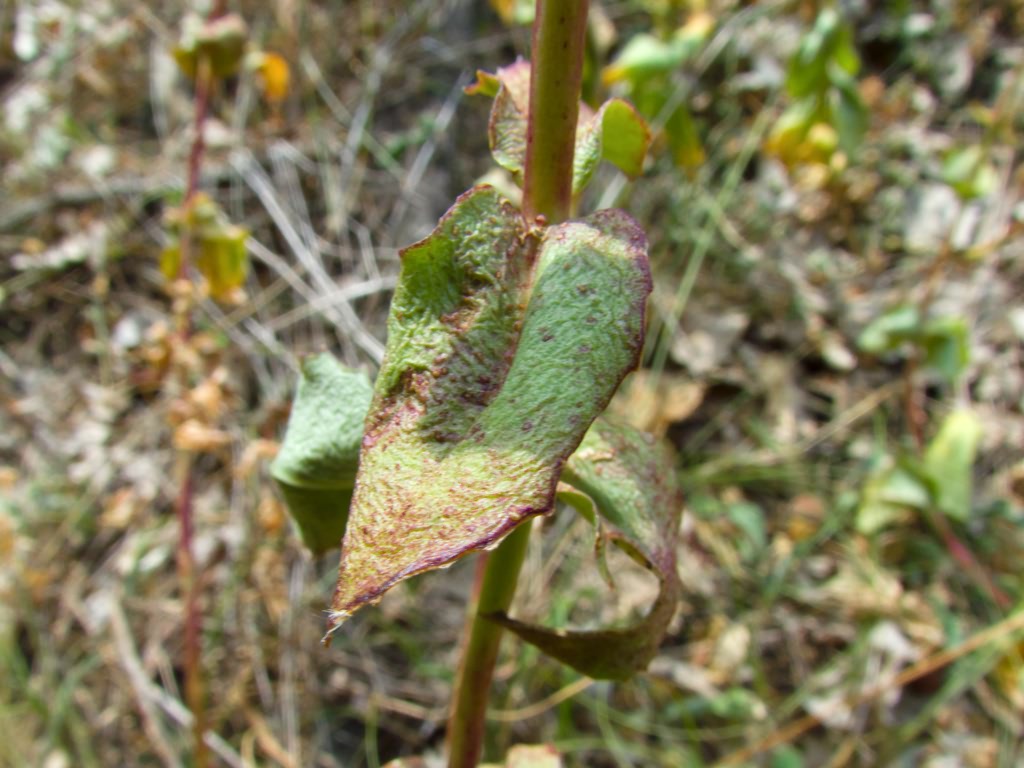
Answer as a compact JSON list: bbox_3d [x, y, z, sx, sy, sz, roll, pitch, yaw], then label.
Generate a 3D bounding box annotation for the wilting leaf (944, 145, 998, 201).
[{"bbox_3d":[0.368,-0.170,0.570,0.045,0.037,0.030,0,30,0],"label":"wilting leaf"}]

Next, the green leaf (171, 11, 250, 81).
[{"bbox_3d":[-0.170,-0.190,0.400,0.043,0.031,0.030,0,30,0],"label":"green leaf"}]

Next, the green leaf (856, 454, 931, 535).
[{"bbox_3d":[0.269,0.078,0.500,0.052,0.042,0.035,0,30,0],"label":"green leaf"}]

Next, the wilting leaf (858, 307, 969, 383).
[{"bbox_3d":[0.283,-0.028,0.500,0.076,0.040,0.035,0,30,0],"label":"wilting leaf"}]

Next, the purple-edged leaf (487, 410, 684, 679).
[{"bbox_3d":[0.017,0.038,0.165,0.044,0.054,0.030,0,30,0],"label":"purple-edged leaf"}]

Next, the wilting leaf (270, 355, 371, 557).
[{"bbox_3d":[-0.046,0.018,0.180,0.031,0.046,0.026,0,30,0],"label":"wilting leaf"}]

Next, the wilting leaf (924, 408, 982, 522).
[{"bbox_3d":[0.274,0.051,0.440,0.036,0.066,0.026,0,30,0],"label":"wilting leaf"}]

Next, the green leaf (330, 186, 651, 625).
[{"bbox_3d":[-0.009,0.008,0.165,0.061,0.115,0.035,26,-3,-3],"label":"green leaf"}]

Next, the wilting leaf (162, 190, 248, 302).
[{"bbox_3d":[-0.173,-0.077,0.400,0.049,0.053,0.034,0,30,0],"label":"wilting leaf"}]

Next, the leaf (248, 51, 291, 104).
[{"bbox_3d":[-0.161,-0.203,0.470,0.027,0.031,0.018,0,30,0],"label":"leaf"}]

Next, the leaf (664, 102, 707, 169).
[{"bbox_3d":[0.115,-0.163,0.470,0.028,0.038,0.020,0,30,0],"label":"leaf"}]

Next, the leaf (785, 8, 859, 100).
[{"bbox_3d":[0.240,-0.255,0.550,0.055,0.062,0.036,0,30,0],"label":"leaf"}]

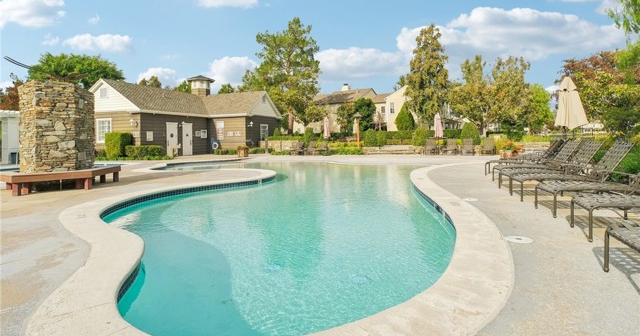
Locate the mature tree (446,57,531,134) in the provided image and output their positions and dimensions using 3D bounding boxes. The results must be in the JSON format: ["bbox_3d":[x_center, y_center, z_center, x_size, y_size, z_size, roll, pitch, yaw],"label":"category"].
[{"bbox_3d":[15.106,-6.461,28.500,7.130,7.310,6.420,0,5,0],"label":"mature tree"}]

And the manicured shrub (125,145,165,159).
[{"bbox_3d":[-9.162,-0.785,16.696,0.850,0.750,1.850,3,6,30],"label":"manicured shrub"}]

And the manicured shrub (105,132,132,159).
[{"bbox_3d":[-10.396,-1.135,16.500,1.150,1.450,0.900,2,5,20],"label":"manicured shrub"}]

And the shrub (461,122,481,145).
[{"bbox_3d":[10.765,-2.429,22.875,1.400,1.700,1.400,0,5,0],"label":"shrub"}]

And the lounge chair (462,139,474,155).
[{"bbox_3d":[9.811,-1.353,21.100,0.680,1.030,1.500,2,5,24],"label":"lounge chair"}]

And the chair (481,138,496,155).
[{"bbox_3d":[11.117,-1.366,21.100,0.700,1.030,1.500,2,5,28],"label":"chair"}]

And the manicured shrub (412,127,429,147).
[{"bbox_3d":[7.228,-2.208,23.000,1.150,1.450,1.150,0,5,0],"label":"manicured shrub"}]

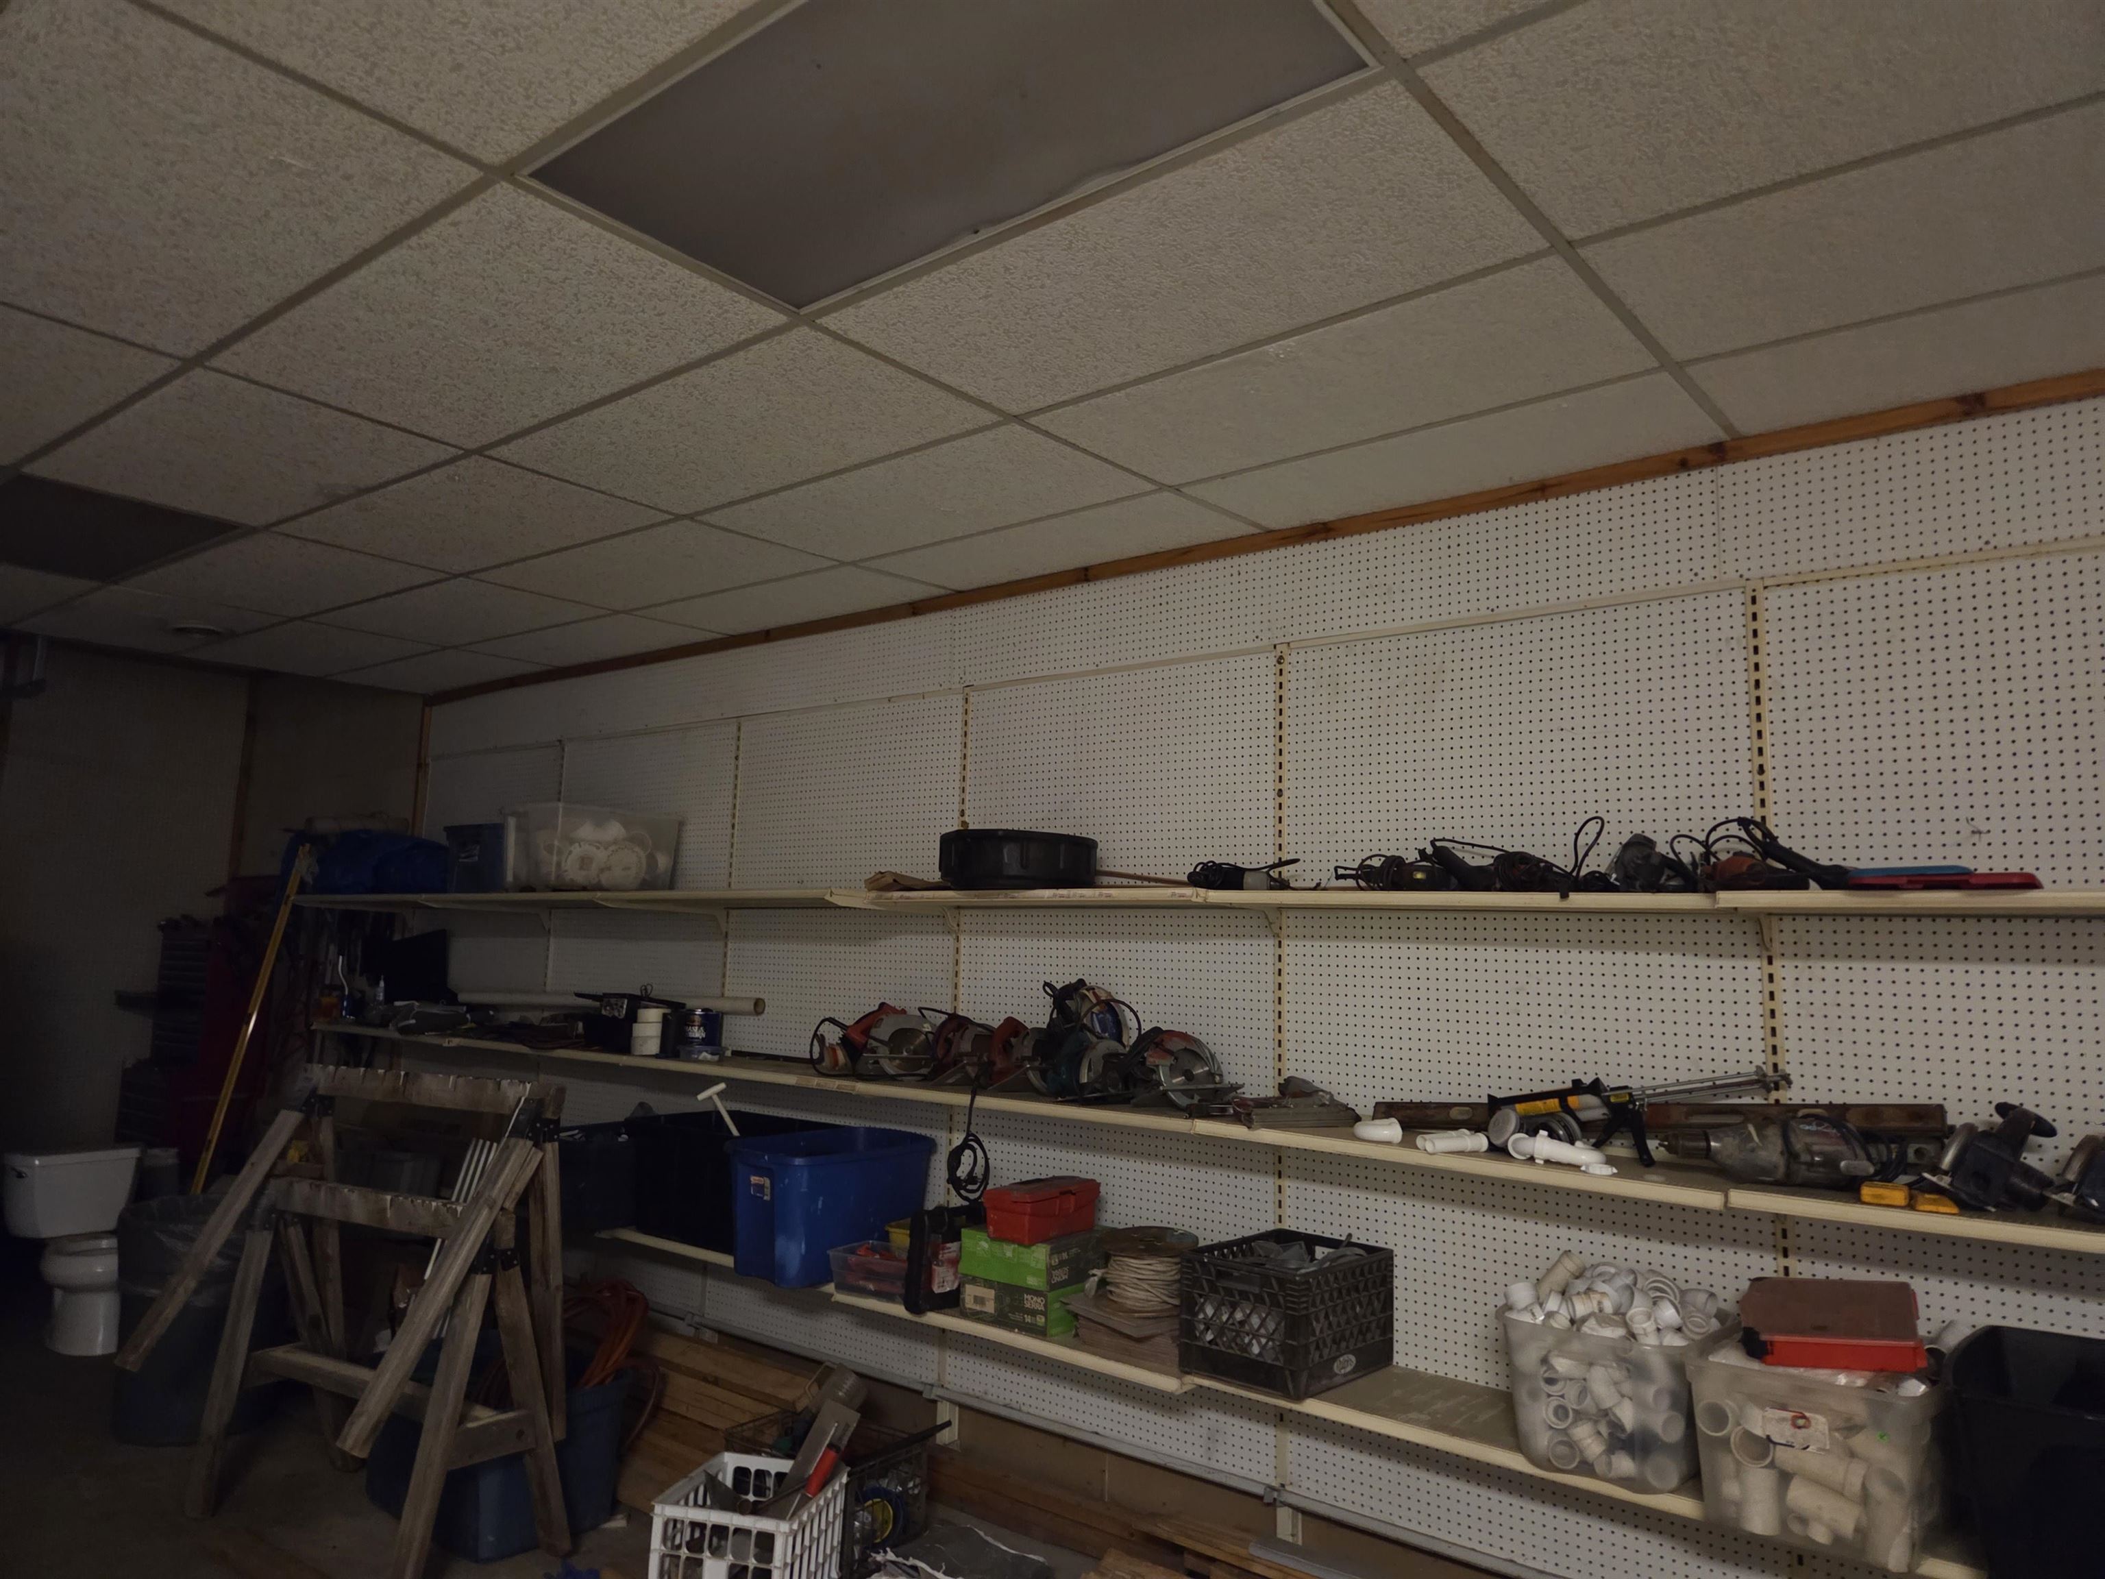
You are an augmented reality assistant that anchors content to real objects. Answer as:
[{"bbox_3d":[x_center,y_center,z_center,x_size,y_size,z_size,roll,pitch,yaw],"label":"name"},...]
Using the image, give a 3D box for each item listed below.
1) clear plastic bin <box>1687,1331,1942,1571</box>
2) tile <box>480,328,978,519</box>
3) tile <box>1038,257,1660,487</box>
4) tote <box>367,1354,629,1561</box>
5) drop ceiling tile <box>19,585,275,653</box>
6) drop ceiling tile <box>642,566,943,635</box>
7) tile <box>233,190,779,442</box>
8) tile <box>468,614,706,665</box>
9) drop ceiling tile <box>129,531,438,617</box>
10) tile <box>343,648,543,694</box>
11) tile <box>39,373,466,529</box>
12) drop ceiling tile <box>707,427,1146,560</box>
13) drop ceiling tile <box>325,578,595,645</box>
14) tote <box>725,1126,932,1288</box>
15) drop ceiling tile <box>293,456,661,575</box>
[{"bbox_3d":[1.473,1.220,2.668,0.385,0.295,0.500,-4,-8,39],"label":"clear plastic bin"},{"bbox_3d":[-0.745,-0.844,3.292,1.205,0.020,0.598,-4,-8,39],"label":"tile"},{"bbox_3d":[0.578,-0.847,2.953,1.207,0.018,0.600,-4,-8,39],"label":"tile"},{"bbox_3d":[-1.585,1.843,3.961,0.680,0.410,0.430,-4,-8,39],"label":"tote"},{"bbox_3d":[-3.574,-0.665,5.571,1.147,0.020,0.598,-4,-8,39],"label":"drop ceiling tile"},{"bbox_3d":[-0.950,-0.671,4.959,1.205,0.020,0.497,-4,-8,39],"label":"drop ceiling tile"},{"bbox_3d":[-1.137,-0.900,2.788,1.207,0.018,0.600,-4,-8,39],"label":"tile"},{"bbox_3d":[-1.895,-0.601,5.694,1.207,0.018,0.501,-4,-8,39],"label":"tile"},{"bbox_3d":[-2.657,-0.736,4.817,1.205,0.020,0.598,-4,-8,39],"label":"drop ceiling tile"},{"bbox_3d":[-2.776,-0.543,6.415,1.049,0.018,0.501,-4,-8,39],"label":"tile"},{"bbox_3d":[-2.096,-0.849,3.581,1.205,0.020,0.598,-4,-8,39],"label":"tile"},{"bbox_3d":[-0.365,-0.774,3.722,1.207,0.018,0.600,-4,-8,39],"label":"drop ceiling tile"},{"bbox_3d":[-2.250,-0.657,5.264,1.207,0.018,0.600,-4,-8,39],"label":"drop ceiling tile"},{"bbox_3d":[-0.715,1.324,4.462,0.420,0.395,0.585,-5,-9,43],"label":"tote"},{"bbox_3d":[-1.701,-0.782,4.057,1.205,0.020,0.598,-4,-8,39],"label":"drop ceiling tile"}]

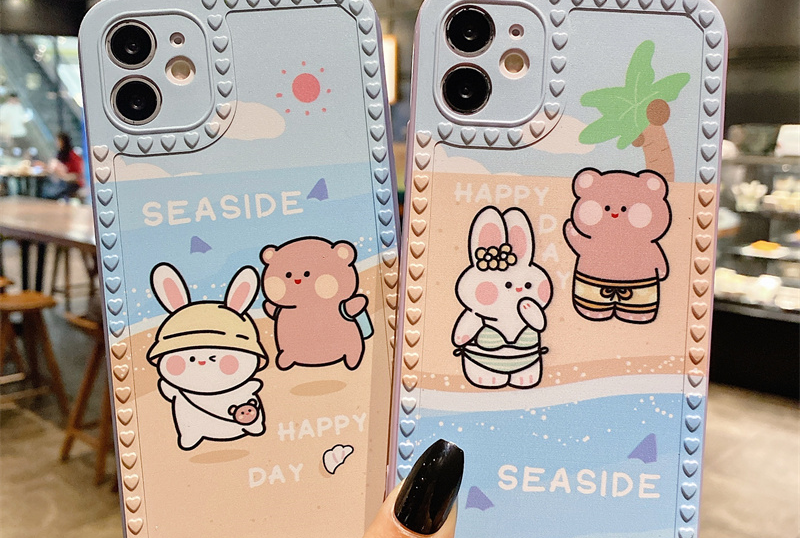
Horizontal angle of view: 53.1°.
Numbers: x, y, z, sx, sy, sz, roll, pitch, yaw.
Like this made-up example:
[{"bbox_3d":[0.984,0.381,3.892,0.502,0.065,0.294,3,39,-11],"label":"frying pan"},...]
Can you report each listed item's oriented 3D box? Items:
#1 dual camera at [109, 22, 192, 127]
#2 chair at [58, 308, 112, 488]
[{"bbox_3d":[-0.065,-0.052,0.211,0.024,0.028,0.004,-5,0,-5],"label":"dual camera"},{"bbox_3d":[-0.887,0.409,2.639,0.360,0.475,0.360,9,12,44],"label":"chair"}]

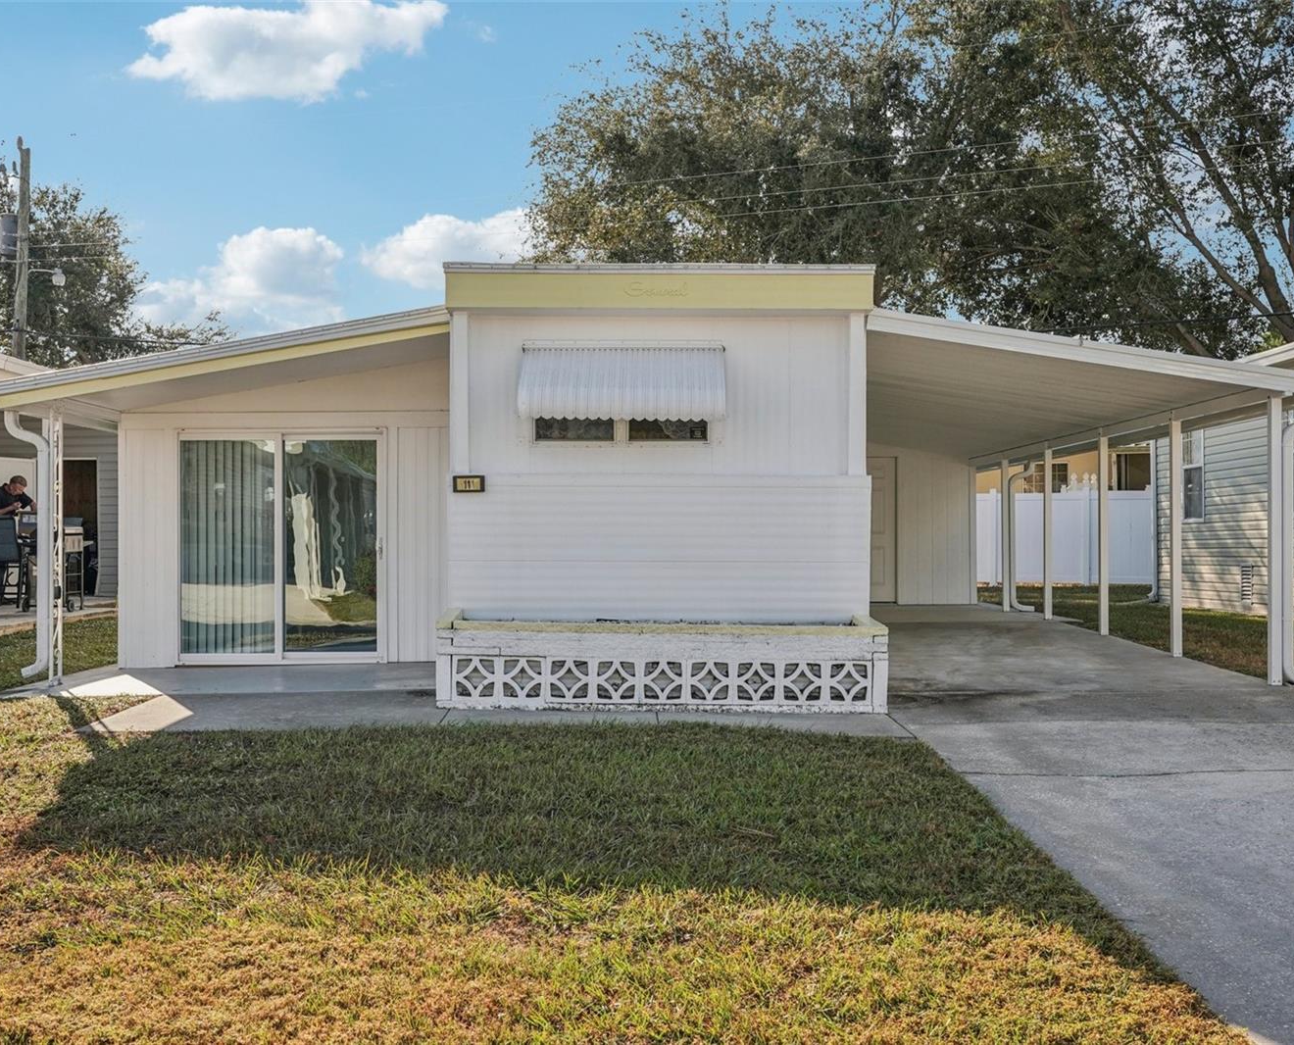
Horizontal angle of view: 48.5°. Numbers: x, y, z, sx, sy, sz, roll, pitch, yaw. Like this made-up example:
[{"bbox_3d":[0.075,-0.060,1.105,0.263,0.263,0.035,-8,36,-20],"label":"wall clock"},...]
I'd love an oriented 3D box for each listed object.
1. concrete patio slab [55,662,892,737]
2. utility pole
[{"bbox_3d":[-1.220,1.290,10.500,5.650,0.110,4.300,0,0,2],"label":"concrete patio slab"},{"bbox_3d":[-13.100,-3.350,30.000,0.290,9.300,0.290,2,0,2],"label":"utility pole"}]

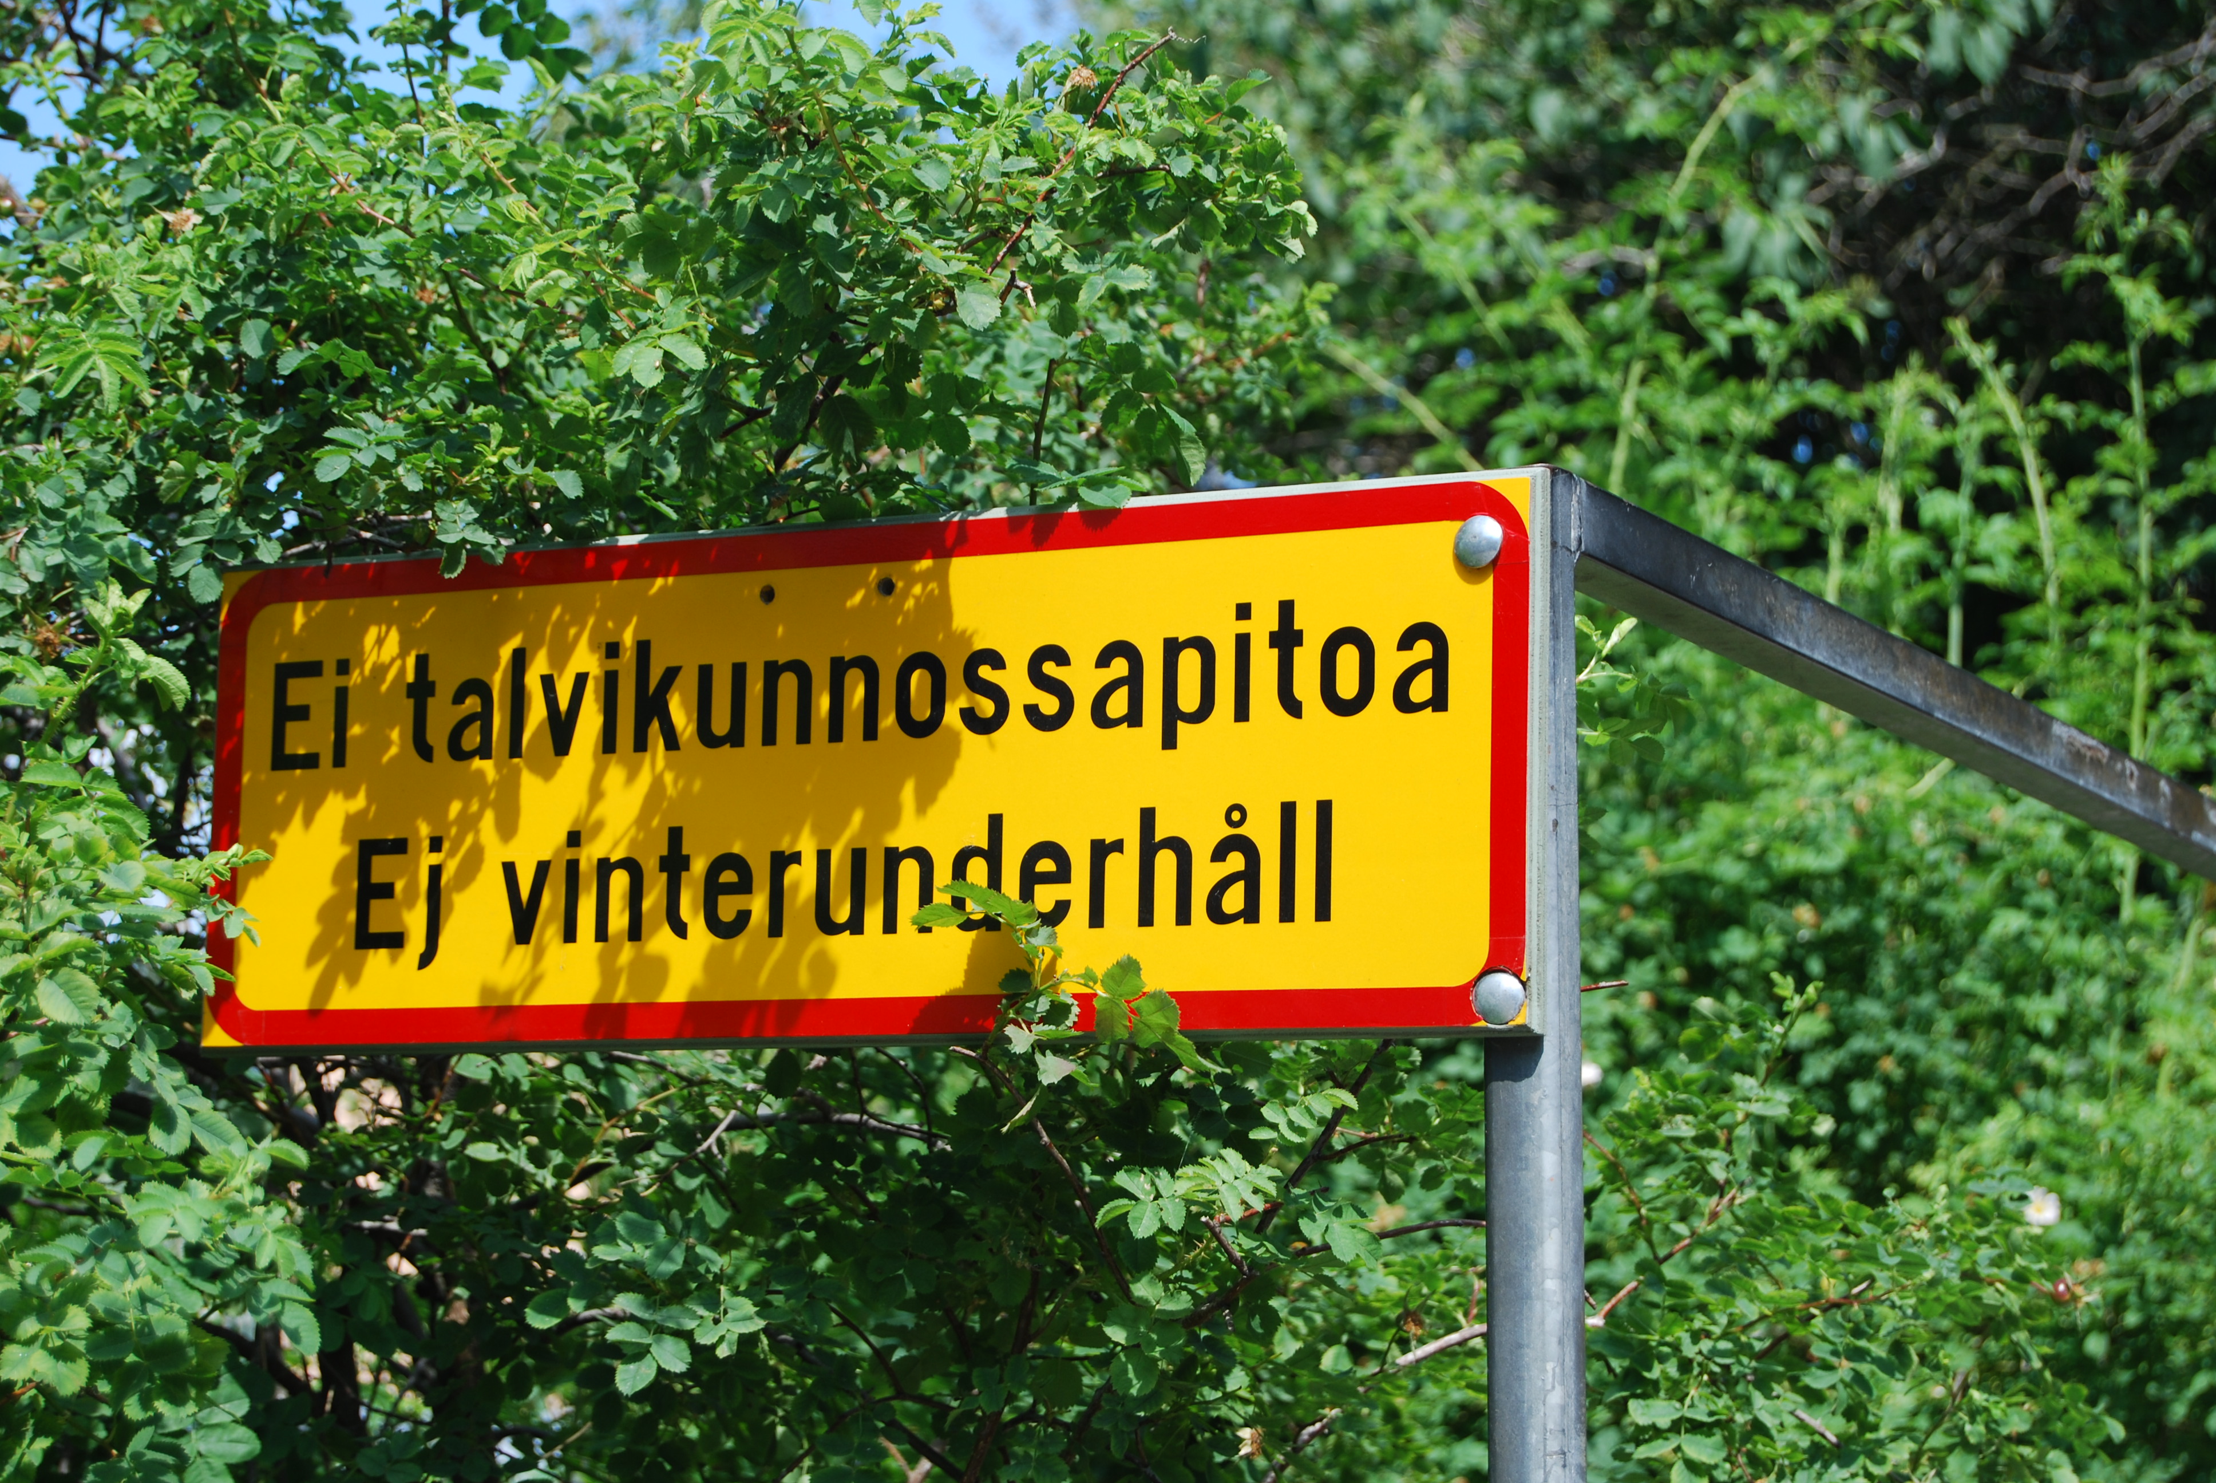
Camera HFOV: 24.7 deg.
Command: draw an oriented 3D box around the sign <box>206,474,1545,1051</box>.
[{"bbox_3d":[-0.161,0.025,2.955,0.905,0.305,0.022,-3,-8,29],"label":"sign"}]

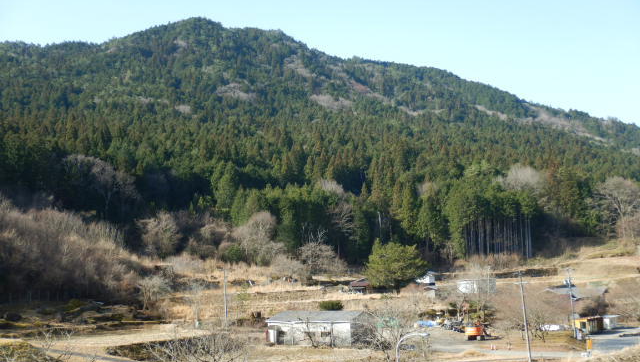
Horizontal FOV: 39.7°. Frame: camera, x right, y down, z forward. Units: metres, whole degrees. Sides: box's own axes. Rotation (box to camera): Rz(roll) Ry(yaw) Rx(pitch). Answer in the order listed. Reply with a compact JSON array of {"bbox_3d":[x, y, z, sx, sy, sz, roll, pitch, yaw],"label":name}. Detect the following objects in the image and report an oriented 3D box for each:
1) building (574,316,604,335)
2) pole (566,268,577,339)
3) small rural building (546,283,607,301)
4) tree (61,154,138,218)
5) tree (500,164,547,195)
[{"bbox_3d":[45.549,24.507,150.000,3.400,2.800,6.500,-4,-5,25],"label":"building"},{"bbox_3d":[40.523,19.657,143.000,1.500,11.100,0.450,-3,-4,14],"label":"pole"},{"bbox_3d":[54.335,24.043,188.000,12.200,4.800,8.000,-3,-4,12],"label":"small rural building"},{"bbox_3d":[-58.863,1.475,238.000,19.000,17.500,17.000,-2,-4,0],"label":"tree"},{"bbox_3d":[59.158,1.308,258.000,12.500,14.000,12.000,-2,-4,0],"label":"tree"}]

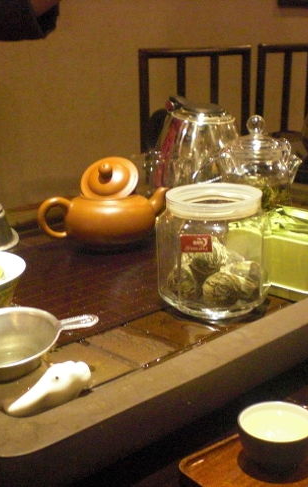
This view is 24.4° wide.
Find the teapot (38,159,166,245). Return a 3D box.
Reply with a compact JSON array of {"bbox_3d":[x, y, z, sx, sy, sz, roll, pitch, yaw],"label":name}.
[{"bbox_3d":[-0.057,-0.050,0.822,0.154,0.095,0.105,-4,19,-9],"label":"teapot"}]

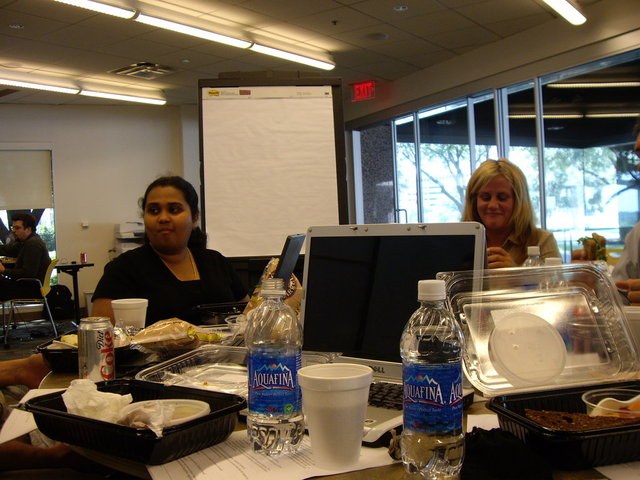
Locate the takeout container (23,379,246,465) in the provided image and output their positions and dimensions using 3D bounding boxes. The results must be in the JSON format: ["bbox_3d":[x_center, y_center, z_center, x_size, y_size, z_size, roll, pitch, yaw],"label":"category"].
[{"bbox_3d":[-0.256,0.243,0.964,0.262,0.048,0.174,-1,1,34],"label":"takeout container"}]

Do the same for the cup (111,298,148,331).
[{"bbox_3d":[-0.476,0.208,1.768,0.089,0.109,0.089,-2,1,0],"label":"cup"}]

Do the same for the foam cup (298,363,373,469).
[{"bbox_3d":[0.019,0.209,0.828,0.089,0.109,0.089,-2,1,0],"label":"foam cup"}]

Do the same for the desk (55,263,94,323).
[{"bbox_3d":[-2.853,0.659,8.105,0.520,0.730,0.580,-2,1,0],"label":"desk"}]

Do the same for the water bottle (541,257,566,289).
[{"bbox_3d":[0.453,0.141,1.352,0.069,0.209,0.069,-2,1,0],"label":"water bottle"}]

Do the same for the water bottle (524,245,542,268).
[{"bbox_3d":[0.579,0.123,1.892,0.069,0.209,0.069,-2,1,0],"label":"water bottle"}]

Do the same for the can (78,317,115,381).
[{"bbox_3d":[-0.412,0.205,1.301,0.066,0.122,0.066,-2,1,0],"label":"can"}]

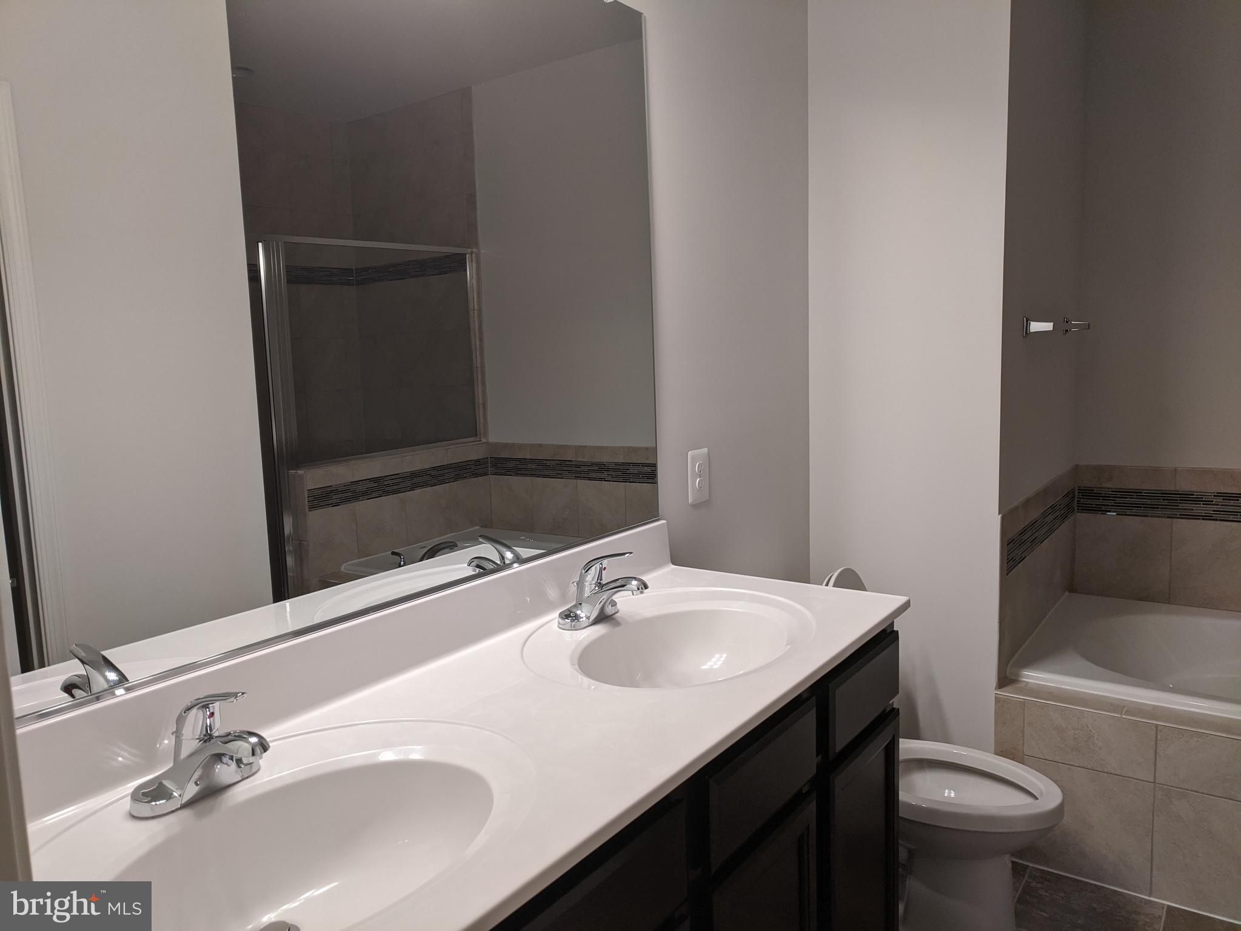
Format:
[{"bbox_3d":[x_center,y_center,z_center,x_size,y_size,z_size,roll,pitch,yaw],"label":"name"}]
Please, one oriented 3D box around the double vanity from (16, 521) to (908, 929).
[{"bbox_3d":[-0.112,0.738,1.354,0.560,1.022,1.549,3,9,35],"label":"double vanity"}]

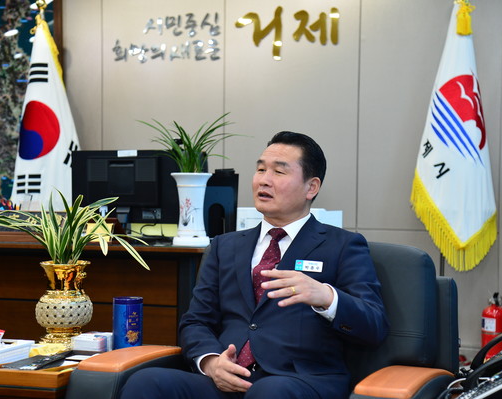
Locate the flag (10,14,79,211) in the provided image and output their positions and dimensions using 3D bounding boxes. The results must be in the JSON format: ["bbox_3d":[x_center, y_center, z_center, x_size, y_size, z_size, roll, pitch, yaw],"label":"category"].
[{"bbox_3d":[-1.404,-0.485,6.600,0.530,1.550,0.280,1,0,7],"label":"flag"}]

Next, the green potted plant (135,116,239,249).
[{"bbox_3d":[-0.281,-0.090,4.350,0.460,0.600,0.430,1,0,0],"label":"green potted plant"}]

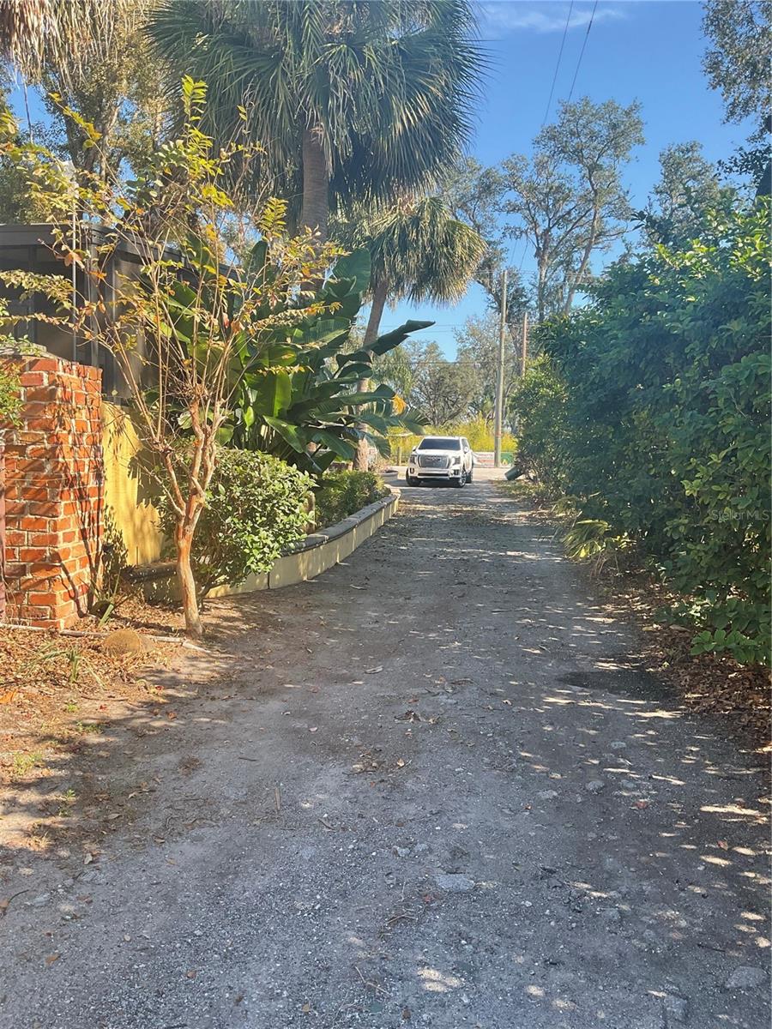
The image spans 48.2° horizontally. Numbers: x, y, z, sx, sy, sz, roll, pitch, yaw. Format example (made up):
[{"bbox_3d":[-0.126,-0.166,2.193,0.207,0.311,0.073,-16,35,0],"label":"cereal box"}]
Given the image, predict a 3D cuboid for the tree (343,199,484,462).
[{"bbox_3d":[0.526,-4.228,21.739,3.600,7.509,3.500,2,4,9],"label":"tree"}]

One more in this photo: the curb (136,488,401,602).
[{"bbox_3d":[-0.550,0.011,16.049,1.500,0.410,16.400,2,4,8],"label":"curb"}]

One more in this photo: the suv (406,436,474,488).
[{"bbox_3d":[2.277,-2.152,34.413,2.080,1.940,5.360,2,4,10],"label":"suv"}]

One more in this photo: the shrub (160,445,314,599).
[{"bbox_3d":[-1.563,0.007,8.929,1.550,1.391,1.450,2,4,9],"label":"shrub"}]

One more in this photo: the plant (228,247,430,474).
[{"bbox_3d":[-0.836,-1.800,12.199,2.850,3.880,2.600,2,4,9],"label":"plant"}]

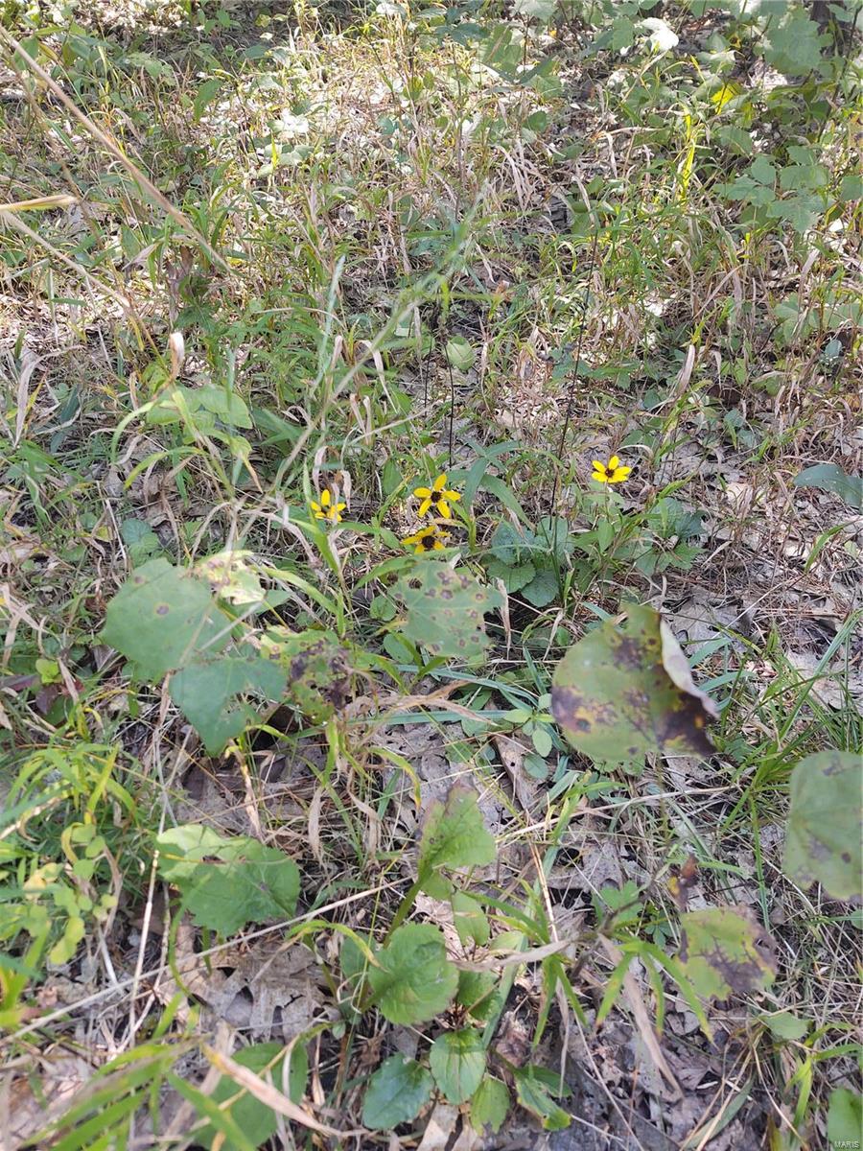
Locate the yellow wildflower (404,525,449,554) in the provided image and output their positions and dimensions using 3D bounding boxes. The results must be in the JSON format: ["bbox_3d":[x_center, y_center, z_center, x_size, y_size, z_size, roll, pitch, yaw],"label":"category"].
[{"bbox_3d":[-0.005,-0.037,0.940,0.048,0.040,0.016,-1,16,-1],"label":"yellow wildflower"}]

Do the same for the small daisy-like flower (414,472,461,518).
[{"bbox_3d":[0.006,-0.086,0.970,0.050,0.016,0.048,0,78,0],"label":"small daisy-like flower"}]

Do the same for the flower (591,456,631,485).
[{"bbox_3d":[0.208,-0.122,1.040,0.043,0.014,0.041,0,52,0],"label":"flower"}]

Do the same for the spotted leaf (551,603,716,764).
[{"bbox_3d":[0.124,0.066,0.550,0.092,0.030,0.088,7,71,7],"label":"spotted leaf"}]

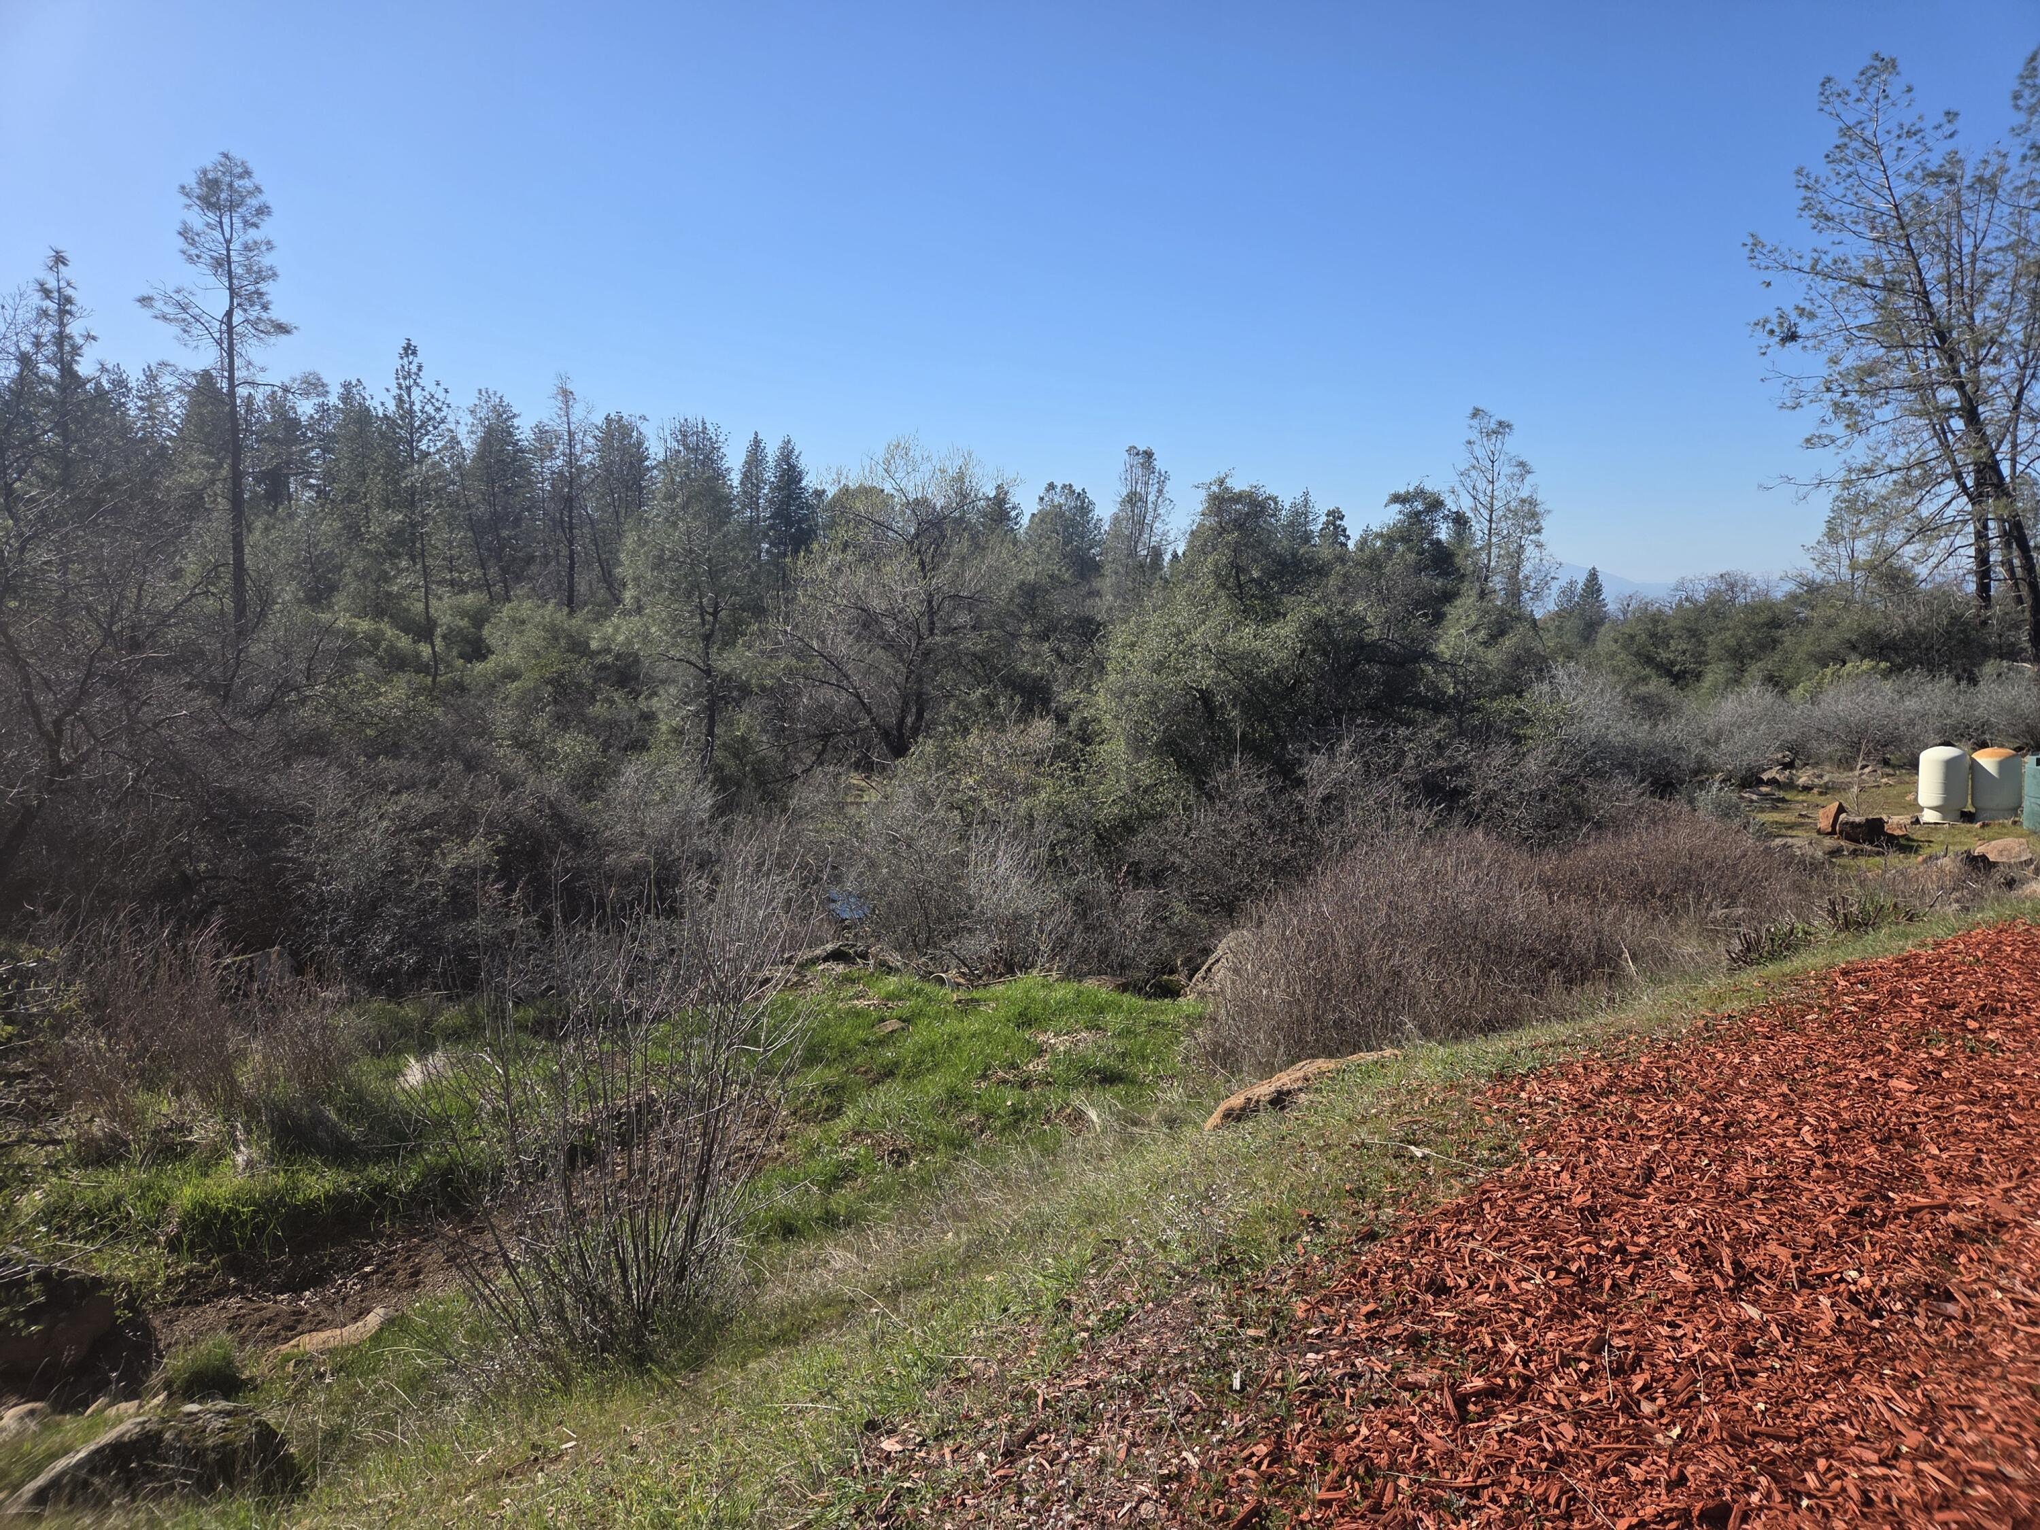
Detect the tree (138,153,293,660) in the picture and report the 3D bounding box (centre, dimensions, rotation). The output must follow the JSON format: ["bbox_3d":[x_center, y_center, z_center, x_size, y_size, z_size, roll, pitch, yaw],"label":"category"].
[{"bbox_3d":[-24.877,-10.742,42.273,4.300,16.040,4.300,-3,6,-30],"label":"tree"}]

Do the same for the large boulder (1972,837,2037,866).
[{"bbox_3d":[12.498,1.102,17.200,0.640,0.360,0.500,4,6,36],"label":"large boulder"}]

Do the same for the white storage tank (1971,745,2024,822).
[{"bbox_3d":[15.496,0.311,21.500,0.640,1.180,0.640,4,6,36],"label":"white storage tank"}]

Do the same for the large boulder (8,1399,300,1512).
[{"bbox_3d":[-2.775,2.243,4.350,0.770,0.300,0.450,-3,6,-29],"label":"large boulder"}]

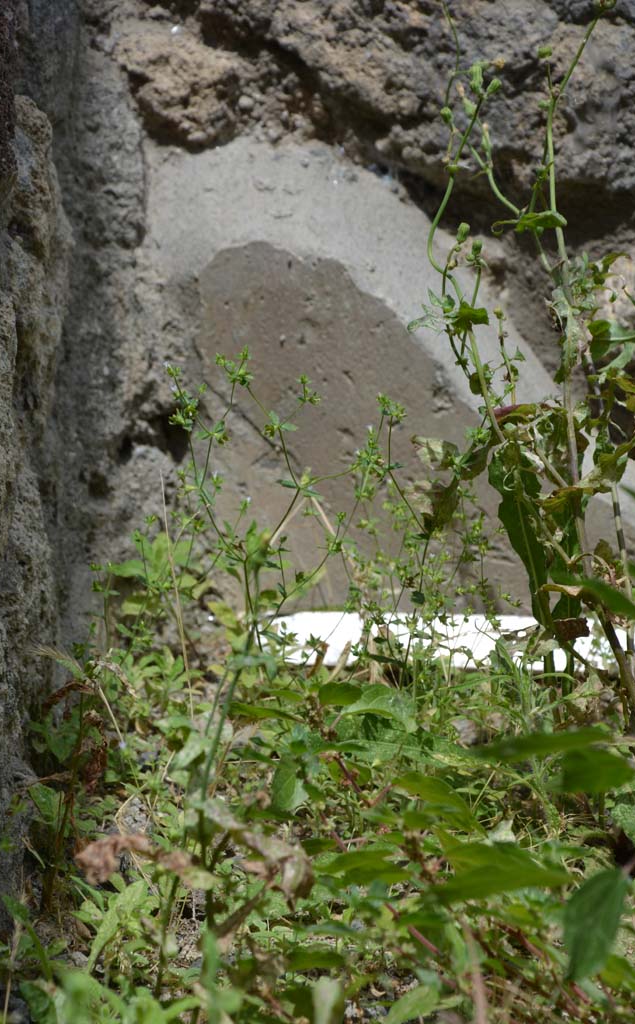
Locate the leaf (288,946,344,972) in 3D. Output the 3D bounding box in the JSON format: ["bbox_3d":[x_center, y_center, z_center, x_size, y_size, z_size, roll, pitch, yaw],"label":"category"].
[{"bbox_3d":[0.000,0.189,1.885,0.026,0.008,0.018,-3,15,23],"label":"leaf"}]

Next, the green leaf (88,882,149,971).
[{"bbox_3d":[-0.087,0.181,1.952,0.013,0.009,0.050,22,58,17],"label":"green leaf"}]

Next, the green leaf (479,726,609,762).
[{"bbox_3d":[0.093,0.097,1.860,0.060,0.009,0.022,-6,13,-19],"label":"green leaf"}]

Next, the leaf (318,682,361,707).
[{"bbox_3d":[0.010,0.085,2.085,0.022,0.008,0.018,-4,33,27],"label":"leaf"}]

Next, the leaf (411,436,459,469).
[{"bbox_3d":[0.057,-0.029,2.185,0.025,0.017,0.012,4,-33,-23],"label":"leaf"}]

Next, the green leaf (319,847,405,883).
[{"bbox_3d":[0.020,0.154,1.942,0.041,0.009,0.020,-4,24,-22],"label":"green leaf"}]

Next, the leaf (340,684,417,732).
[{"bbox_3d":[0.029,0.092,2.103,0.038,0.012,0.024,2,29,23],"label":"leaf"}]

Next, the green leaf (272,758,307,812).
[{"bbox_3d":[-0.013,0.125,2.053,0.016,0.028,0.008,14,-34,-14],"label":"green leaf"}]

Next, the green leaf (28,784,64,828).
[{"bbox_3d":[-0.122,0.132,2.015,0.014,0.024,0.007,-17,-26,-18],"label":"green leaf"}]

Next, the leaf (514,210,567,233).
[{"bbox_3d":[0.110,-0.143,2.192,0.030,0.010,0.018,-4,17,-30],"label":"leaf"}]

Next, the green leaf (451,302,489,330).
[{"bbox_3d":[0.075,-0.096,2.195,0.016,0.011,0.026,-29,22,-33],"label":"green leaf"}]

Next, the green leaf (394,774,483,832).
[{"bbox_3d":[0.054,0.130,1.992,0.048,0.009,0.022,31,46,18],"label":"green leaf"}]

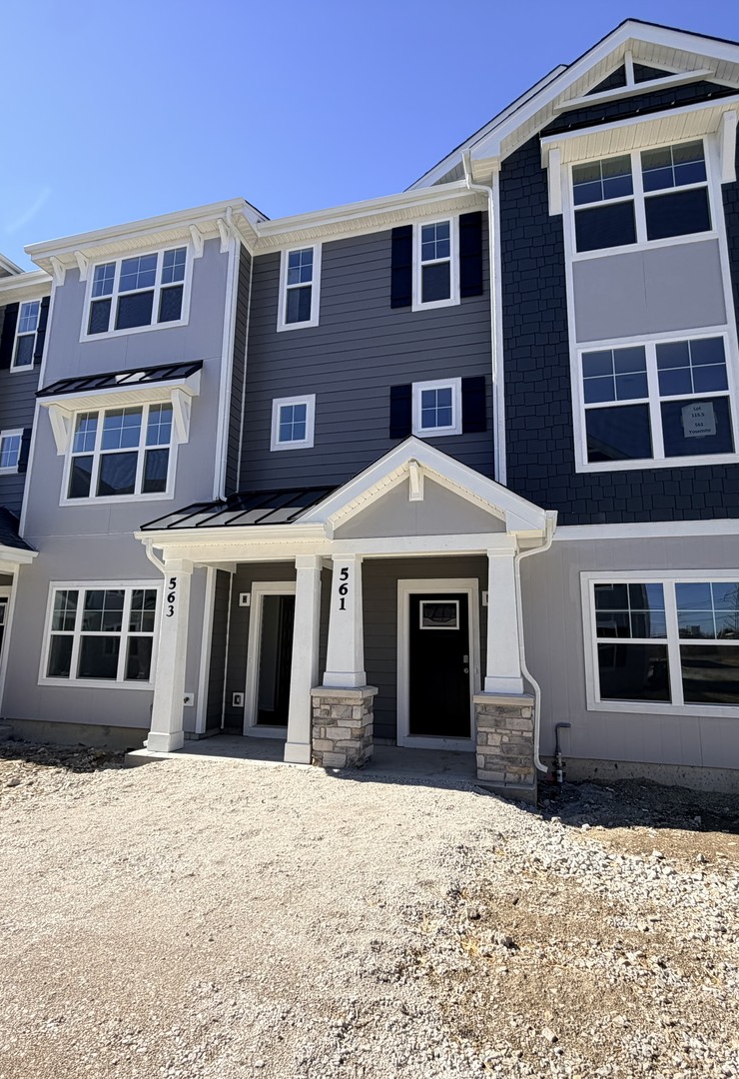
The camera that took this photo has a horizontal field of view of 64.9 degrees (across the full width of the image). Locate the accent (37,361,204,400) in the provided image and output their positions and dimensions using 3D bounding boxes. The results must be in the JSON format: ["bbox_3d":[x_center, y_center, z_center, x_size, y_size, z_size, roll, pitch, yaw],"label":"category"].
[{"bbox_3d":[-4.399,-2.788,10.162,3.100,0.540,0.420,-2,-11,16],"label":"accent"}]

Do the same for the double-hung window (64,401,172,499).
[{"bbox_3d":[-4.295,-1.514,10.073,2.125,1.689,0.100,-2,-11,17],"label":"double-hung window"}]

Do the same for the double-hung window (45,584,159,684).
[{"bbox_3d":[-4.391,1.558,9.567,2.160,1.560,0.100,-2,-11,16],"label":"double-hung window"}]

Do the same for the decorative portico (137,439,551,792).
[{"bbox_3d":[-0.354,0.873,7.921,5.520,4.020,1.780,-2,-11,16],"label":"decorative portico"}]

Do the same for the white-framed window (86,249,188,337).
[{"bbox_3d":[-4.283,-4.552,10.726,2.110,1.520,0.100,-2,-11,16],"label":"white-framed window"}]

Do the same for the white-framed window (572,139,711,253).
[{"bbox_3d":[3.816,-4.818,8.226,1.768,1.475,0.100,-2,-11,17],"label":"white-framed window"}]

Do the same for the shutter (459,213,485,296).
[{"bbox_3d":[1.643,-4.605,9.380,0.348,1.502,0.050,-2,-11,17],"label":"shutter"}]

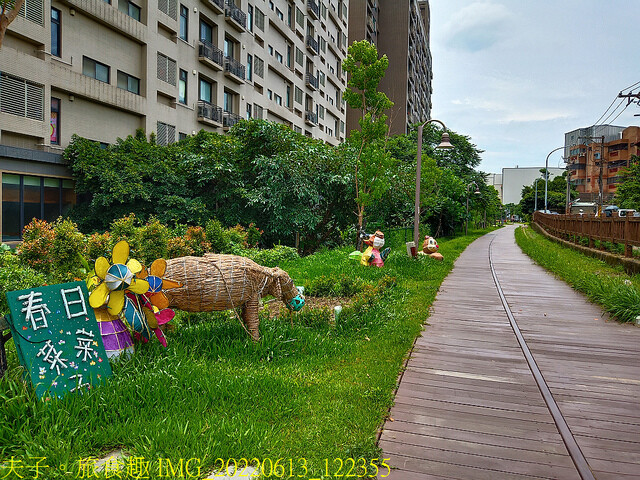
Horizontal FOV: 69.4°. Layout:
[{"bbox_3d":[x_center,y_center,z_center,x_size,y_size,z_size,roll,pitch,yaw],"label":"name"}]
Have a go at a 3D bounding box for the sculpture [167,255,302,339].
[{"bbox_3d":[-1.100,0.730,5.750,1.780,1.100,0.650,1,3,-2],"label":"sculpture"}]

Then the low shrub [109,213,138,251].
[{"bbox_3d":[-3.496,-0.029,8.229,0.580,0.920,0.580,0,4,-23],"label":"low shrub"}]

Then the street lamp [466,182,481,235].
[{"bbox_3d":[10.712,-2.119,31.990,1.000,3.800,0.500,3,4,25],"label":"street lamp"}]

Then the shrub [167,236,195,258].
[{"bbox_3d":[-2.723,0.221,9.019,0.570,0.580,0.570,0,4,-17],"label":"shrub"}]

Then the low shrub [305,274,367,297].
[{"bbox_3d":[0.310,0.950,9.300,1.250,0.370,0.700,1,3,0],"label":"low shrub"}]

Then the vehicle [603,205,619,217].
[{"bbox_3d":[30.300,-2.750,48.000,1.800,1.650,4.200,2,3,18],"label":"vehicle"}]

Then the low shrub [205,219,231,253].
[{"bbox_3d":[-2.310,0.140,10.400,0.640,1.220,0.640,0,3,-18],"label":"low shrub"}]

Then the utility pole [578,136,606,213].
[{"bbox_3d":[28.300,-6.400,48.000,2.700,9.100,0.450,2,3,18],"label":"utility pole"}]

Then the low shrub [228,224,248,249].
[{"bbox_3d":[-2.035,-0.036,11.522,0.530,0.700,0.530,1,4,-10],"label":"low shrub"}]

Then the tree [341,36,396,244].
[{"bbox_3d":[1.476,-2.796,13.805,1.600,6.120,1.600,2,4,6],"label":"tree"}]

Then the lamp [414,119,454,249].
[{"bbox_3d":[3.264,-1.525,13.064,1.050,3.820,0.530,3,4,21],"label":"lamp"}]

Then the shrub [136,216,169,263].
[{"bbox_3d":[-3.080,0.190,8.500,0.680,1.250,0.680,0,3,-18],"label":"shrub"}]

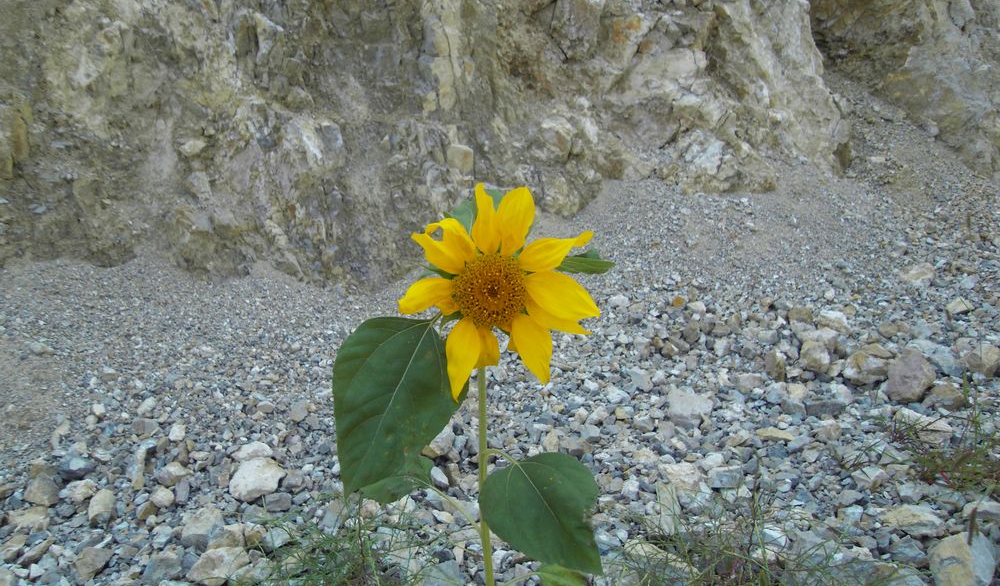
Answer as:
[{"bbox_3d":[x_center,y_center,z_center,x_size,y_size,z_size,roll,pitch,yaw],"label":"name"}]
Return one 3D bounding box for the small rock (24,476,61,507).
[{"bbox_3d":[-1.098,0.475,1.664,0.086,0.065,0.070,-4,7,-34],"label":"small rock"}]

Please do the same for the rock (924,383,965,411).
[{"bbox_3d":[1.611,0.375,2.513,0.160,0.087,0.116,4,7,33],"label":"rock"}]

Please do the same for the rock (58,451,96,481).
[{"bbox_3d":[-0.926,0.378,1.520,0.083,0.057,0.071,0,8,0],"label":"rock"}]

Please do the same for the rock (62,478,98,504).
[{"bbox_3d":[-1.015,0.480,1.678,0.087,0.048,0.070,-4,7,-32],"label":"rock"}]

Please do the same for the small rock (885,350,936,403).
[{"bbox_3d":[1.593,0.322,2.686,0.198,0.174,0.159,4,7,31],"label":"small rock"}]

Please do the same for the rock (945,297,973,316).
[{"bbox_3d":[2.182,0.064,3.300,0.133,0.087,0.113,0,8,0],"label":"rock"}]

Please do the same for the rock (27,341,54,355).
[{"bbox_3d":[-1.720,0.204,2.600,0.098,0.045,0.083,0,8,0],"label":"rock"}]

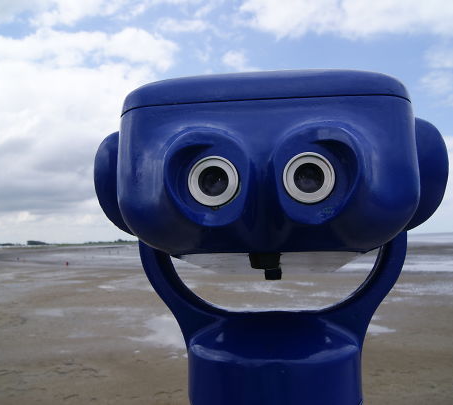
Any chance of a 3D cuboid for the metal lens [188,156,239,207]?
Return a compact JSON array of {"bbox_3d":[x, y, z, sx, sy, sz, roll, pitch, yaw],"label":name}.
[{"bbox_3d":[-0.008,-0.013,0.316,0.034,0.034,0.013,-2,-8,8],"label":"metal lens"}]

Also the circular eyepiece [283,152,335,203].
[{"bbox_3d":[0.056,-0.015,0.307,0.034,0.034,0.013,-2,-8,8],"label":"circular eyepiece"}]

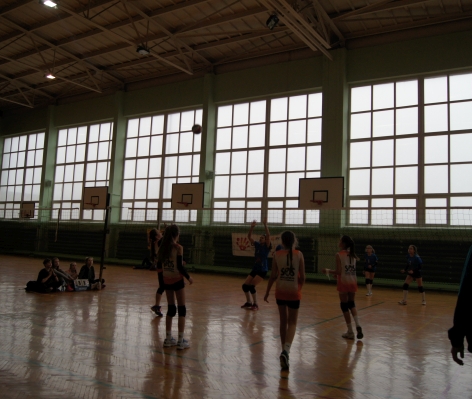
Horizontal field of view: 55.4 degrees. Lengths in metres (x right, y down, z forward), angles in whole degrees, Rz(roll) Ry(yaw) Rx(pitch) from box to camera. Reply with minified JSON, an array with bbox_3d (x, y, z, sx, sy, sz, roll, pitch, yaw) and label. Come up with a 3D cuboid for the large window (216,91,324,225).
[{"bbox_3d":[1.321,-1.712,19.620,5.350,5.500,0.200,-1,-6,32],"label":"large window"}]

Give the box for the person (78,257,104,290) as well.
[{"bbox_3d":[-3.808,1.955,11.943,0.600,0.845,0.480,-1,-6,33],"label":"person"}]

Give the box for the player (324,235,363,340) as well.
[{"bbox_3d":[1.672,1.319,6.862,0.420,1.537,0.520,5,-6,-25],"label":"player"}]

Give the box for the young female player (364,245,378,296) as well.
[{"bbox_3d":[4.035,2.111,13.452,0.430,1.488,0.320,-2,-7,40],"label":"young female player"}]

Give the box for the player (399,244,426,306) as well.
[{"bbox_3d":[4.581,1.941,11.659,0.550,1.516,0.520,6,-7,-33],"label":"player"}]

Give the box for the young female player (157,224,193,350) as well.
[{"bbox_3d":[-0.778,1.147,6.005,0.450,1.619,0.340,0,-6,24],"label":"young female player"}]

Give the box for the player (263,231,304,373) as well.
[{"bbox_3d":[0.584,1.110,5.128,0.430,1.509,0.480,1,-6,12],"label":"player"}]

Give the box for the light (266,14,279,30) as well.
[{"bbox_3d":[1.209,-5.863,14.894,0.400,0.420,0.360,-1,-7,32],"label":"light"}]

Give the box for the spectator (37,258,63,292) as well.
[{"bbox_3d":[-4.659,1.886,11.309,0.600,0.795,0.480,1,-5,12],"label":"spectator"}]

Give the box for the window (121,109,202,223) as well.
[{"bbox_3d":[-3.706,-1.636,22.727,5.350,5.500,0.200,-1,-6,32],"label":"window"}]

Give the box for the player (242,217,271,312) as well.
[{"bbox_3d":[0.477,1.343,9.612,0.520,1.931,0.450,8,-8,-43],"label":"player"}]

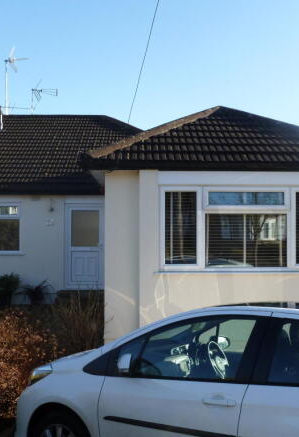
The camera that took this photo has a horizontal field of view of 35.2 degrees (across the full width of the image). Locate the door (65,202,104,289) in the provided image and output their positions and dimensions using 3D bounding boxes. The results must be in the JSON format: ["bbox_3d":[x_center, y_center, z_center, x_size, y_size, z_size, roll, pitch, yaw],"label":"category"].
[{"bbox_3d":[-1.498,0.662,10.950,0.930,2.000,0.100,0,-1,0],"label":"door"}]

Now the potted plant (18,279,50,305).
[{"bbox_3d":[-2.574,1.664,10.600,0.780,0.570,0.700,0,-1,0],"label":"potted plant"}]

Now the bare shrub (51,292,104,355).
[{"bbox_3d":[-1.129,1.670,7.500,0.950,1.000,0.900,0,-1,0],"label":"bare shrub"}]

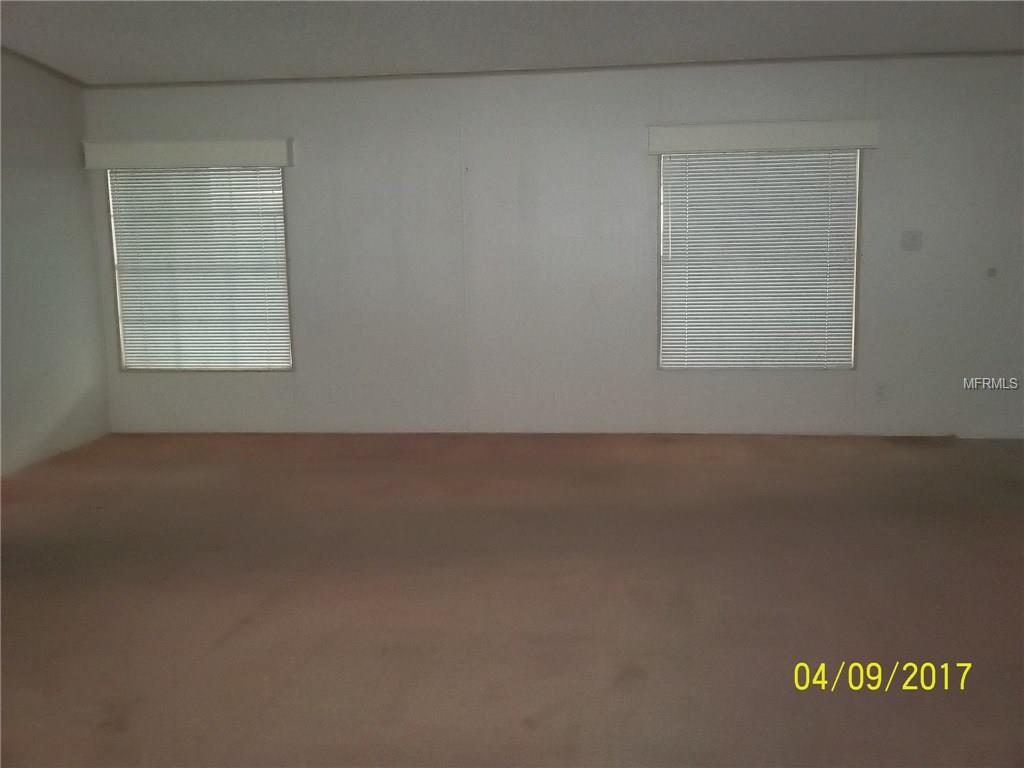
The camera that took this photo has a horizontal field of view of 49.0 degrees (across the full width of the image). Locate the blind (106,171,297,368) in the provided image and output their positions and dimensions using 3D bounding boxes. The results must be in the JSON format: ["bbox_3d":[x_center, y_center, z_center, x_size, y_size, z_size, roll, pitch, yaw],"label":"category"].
[{"bbox_3d":[-2.028,-0.745,7.345,1.195,1.343,0.080,0,9,8],"label":"blind"}]

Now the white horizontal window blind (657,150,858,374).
[{"bbox_3d":[1.500,-0.745,6.874,1.208,1.334,0.080,0,9,8],"label":"white horizontal window blind"}]

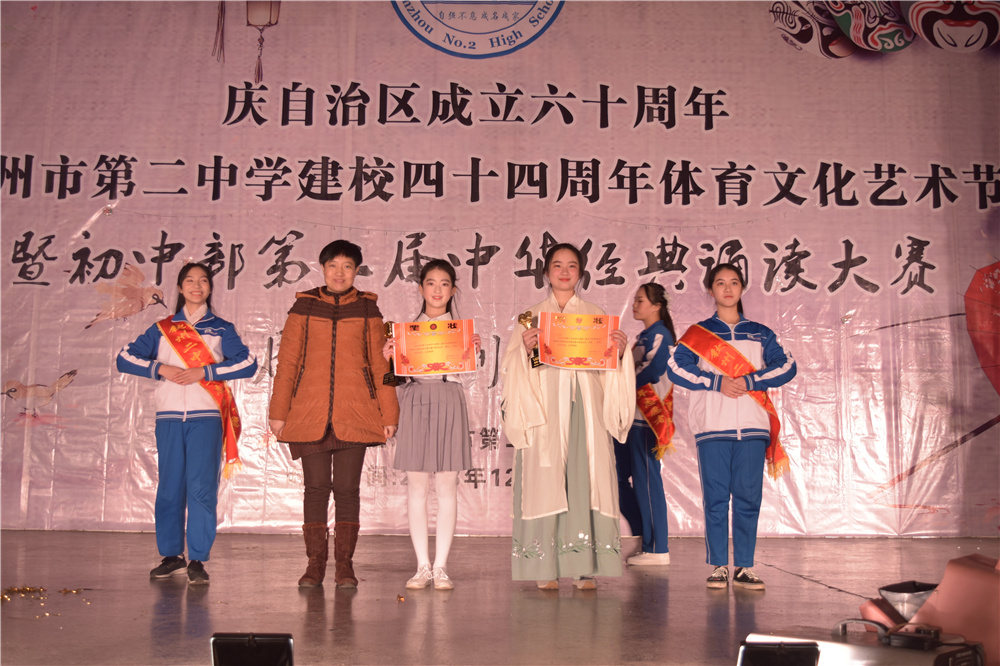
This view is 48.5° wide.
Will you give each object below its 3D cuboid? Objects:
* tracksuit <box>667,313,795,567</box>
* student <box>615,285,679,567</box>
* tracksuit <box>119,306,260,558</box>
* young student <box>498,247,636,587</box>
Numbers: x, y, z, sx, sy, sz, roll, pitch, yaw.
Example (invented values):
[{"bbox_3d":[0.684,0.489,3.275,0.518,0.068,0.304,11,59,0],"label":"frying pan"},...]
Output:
[{"bbox_3d":[1.136,0.517,5.475,0.623,1.251,0.360,0,-6,2],"label":"tracksuit"},{"bbox_3d":[0.850,0.520,6.581,0.411,1.655,0.500,0,-6,6],"label":"student"},{"bbox_3d":[-1.560,0.492,5.525,0.689,1.263,0.360,1,-6,-8],"label":"tracksuit"},{"bbox_3d":[0.337,0.379,5.469,0.656,1.692,0.520,1,-6,0],"label":"young student"}]

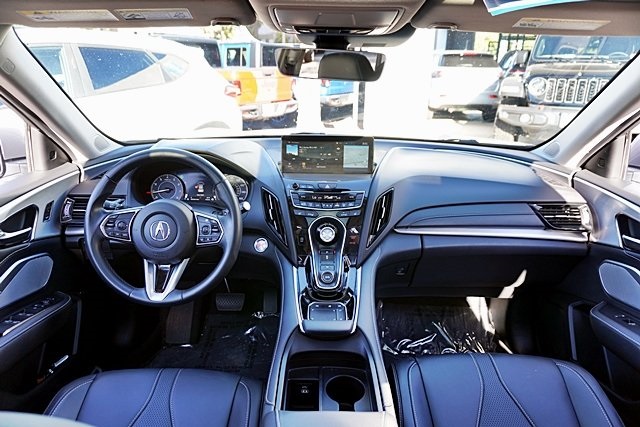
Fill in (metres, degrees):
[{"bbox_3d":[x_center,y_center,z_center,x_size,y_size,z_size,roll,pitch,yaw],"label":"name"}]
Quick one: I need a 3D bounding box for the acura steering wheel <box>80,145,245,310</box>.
[{"bbox_3d":[-0.372,0.034,1.025,0.370,0.370,0.120,0,-3,0],"label":"acura steering wheel"}]

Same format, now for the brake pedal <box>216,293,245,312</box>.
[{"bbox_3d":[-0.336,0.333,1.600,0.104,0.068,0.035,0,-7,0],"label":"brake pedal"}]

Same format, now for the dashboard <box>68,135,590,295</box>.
[{"bbox_3d":[0.024,-0.007,1.308,1.450,0.430,0.470,0,20,0],"label":"dashboard"}]

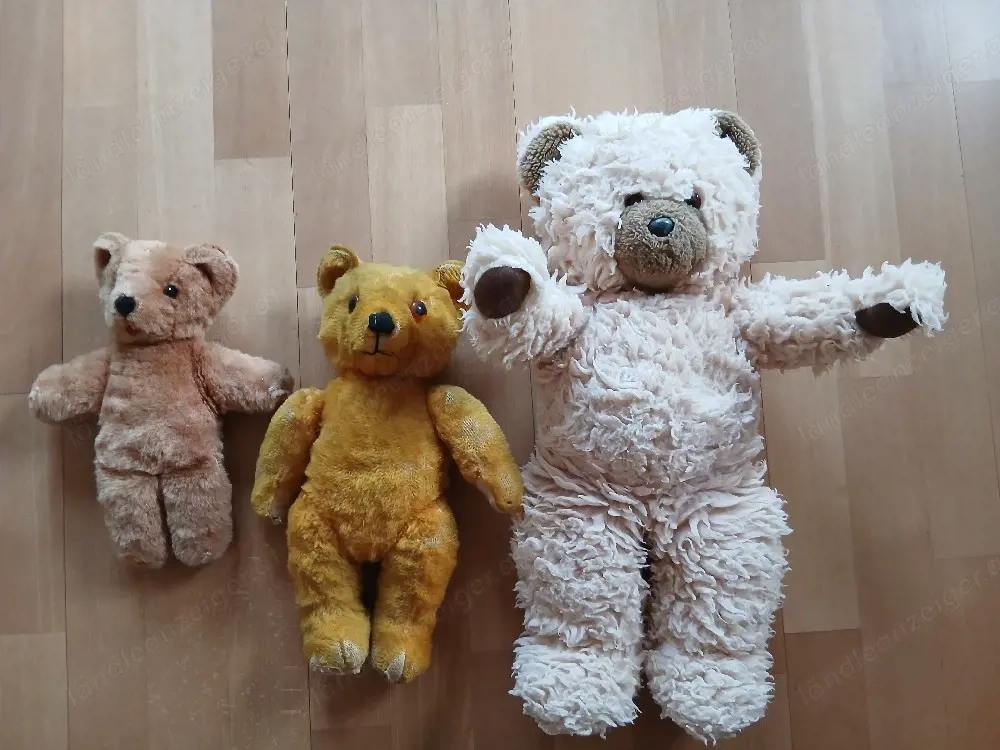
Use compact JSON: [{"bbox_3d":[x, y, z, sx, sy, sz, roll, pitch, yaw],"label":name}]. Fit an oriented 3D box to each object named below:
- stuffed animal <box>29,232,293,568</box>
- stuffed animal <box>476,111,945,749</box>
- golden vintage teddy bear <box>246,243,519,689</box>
[{"bbox_3d":[-0.277,0.016,0.603,0.214,0.095,0.276,-2,85,-1],"label":"stuffed animal"},{"bbox_3d":[0.161,0.031,0.558,0.377,0.200,0.482,0,85,-1],"label":"stuffed animal"},{"bbox_3d":[-0.090,0.067,0.590,0.219,0.120,0.346,2,85,-1],"label":"golden vintage teddy bear"}]

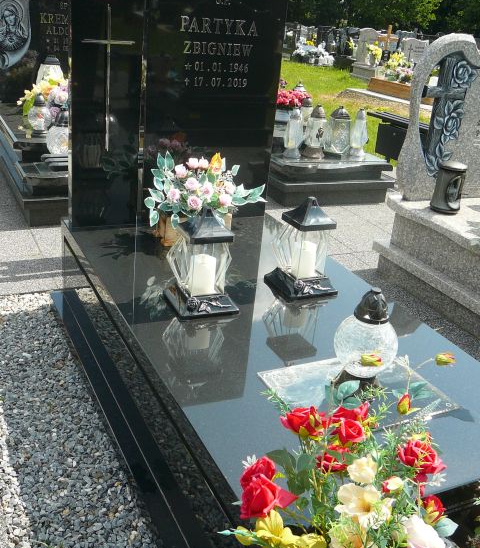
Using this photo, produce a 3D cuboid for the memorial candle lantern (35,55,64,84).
[{"bbox_3d":[-1.257,-1.258,4.325,0.207,0.386,0.207,-6,26,-25],"label":"memorial candle lantern"}]

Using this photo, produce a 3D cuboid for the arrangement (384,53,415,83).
[{"bbox_3d":[2.739,-3.479,10.935,0.414,0.451,0.368,-6,26,-25],"label":"arrangement"}]

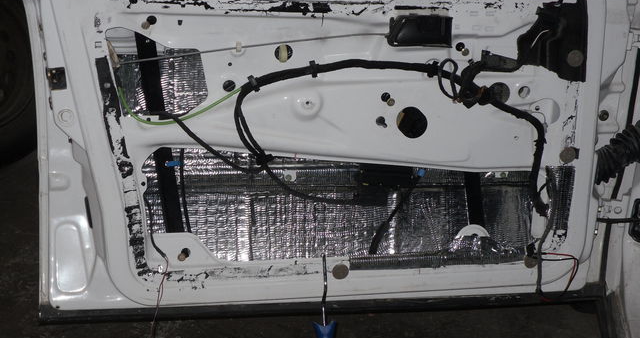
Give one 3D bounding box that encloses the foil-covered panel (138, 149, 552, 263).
[{"bbox_3d":[0.053,0.073,2.320,0.761,0.242,0.080,-1,26,-8],"label":"foil-covered panel"}]

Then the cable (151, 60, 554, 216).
[{"bbox_3d":[0.059,-0.051,2.203,0.691,0.308,0.080,-1,26,-8],"label":"cable"}]

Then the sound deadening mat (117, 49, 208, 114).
[{"bbox_3d":[-0.272,-0.151,2.174,0.158,0.119,0.030,-1,26,-8],"label":"sound deadening mat"}]

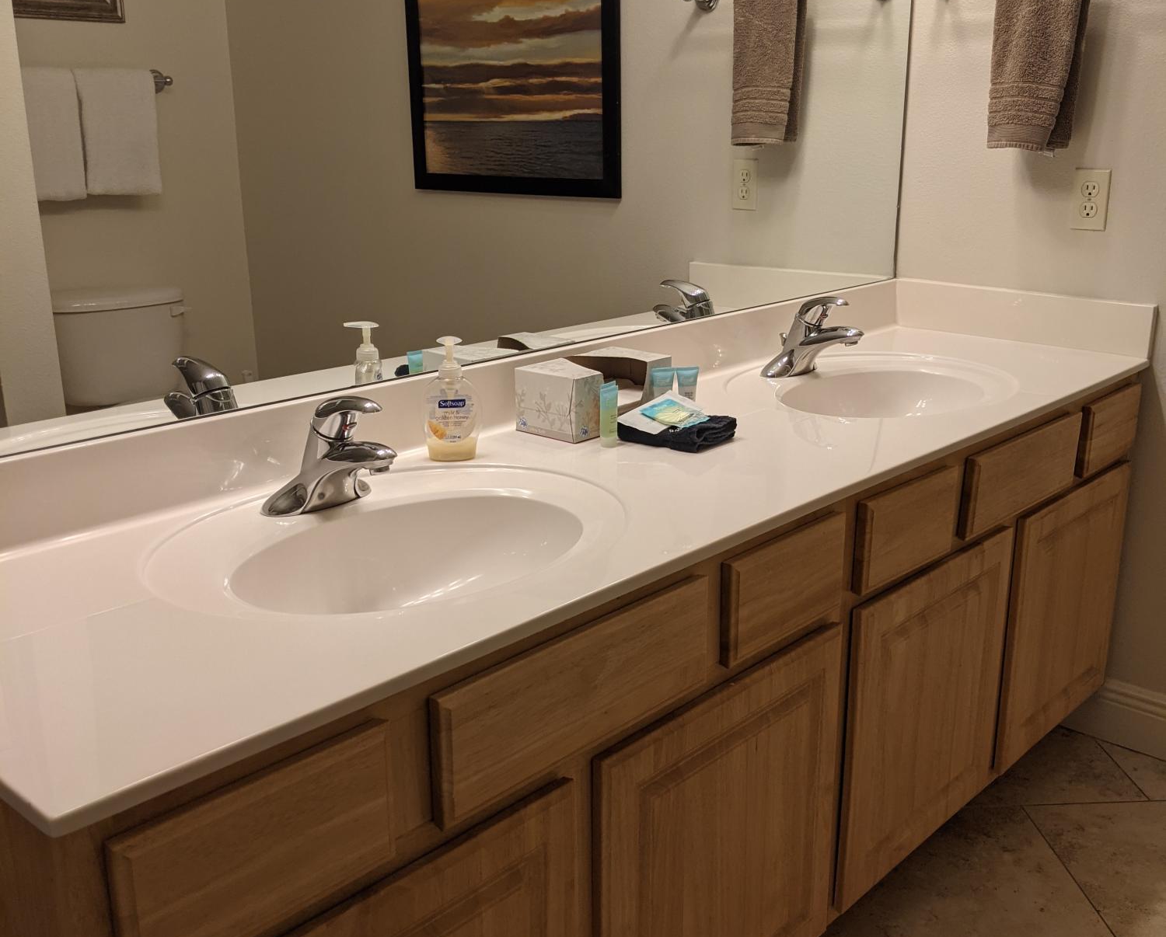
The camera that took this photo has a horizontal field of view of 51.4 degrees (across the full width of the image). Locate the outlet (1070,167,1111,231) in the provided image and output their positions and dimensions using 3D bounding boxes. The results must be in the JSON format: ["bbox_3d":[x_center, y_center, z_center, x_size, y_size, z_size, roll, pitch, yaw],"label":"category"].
[{"bbox_3d":[0.974,-0.514,2.328,0.069,0.114,0.010,14,22,41],"label":"outlet"}]

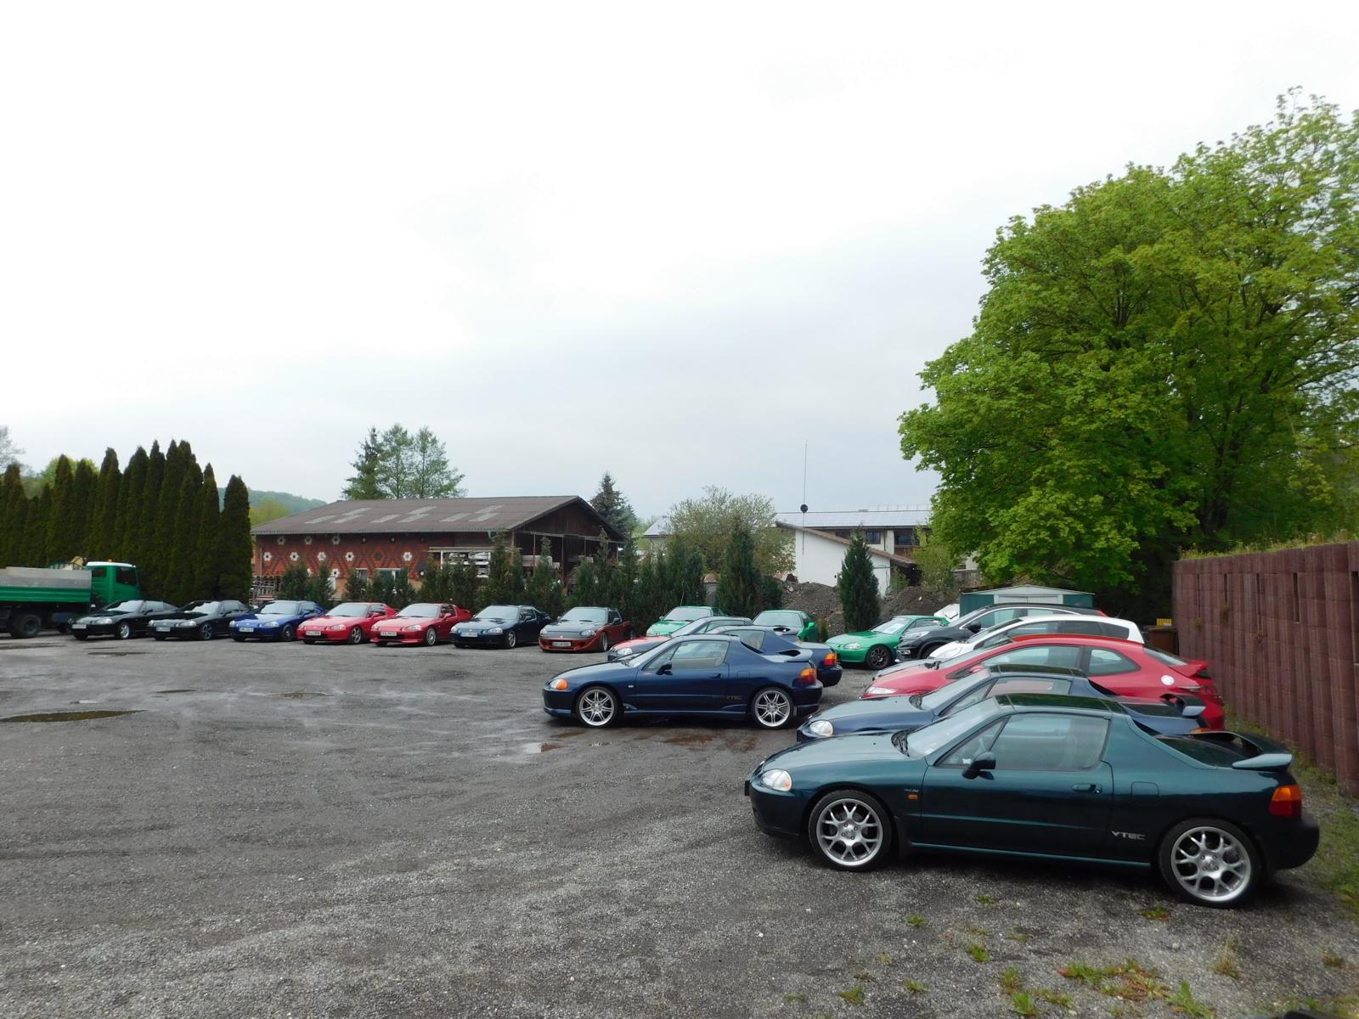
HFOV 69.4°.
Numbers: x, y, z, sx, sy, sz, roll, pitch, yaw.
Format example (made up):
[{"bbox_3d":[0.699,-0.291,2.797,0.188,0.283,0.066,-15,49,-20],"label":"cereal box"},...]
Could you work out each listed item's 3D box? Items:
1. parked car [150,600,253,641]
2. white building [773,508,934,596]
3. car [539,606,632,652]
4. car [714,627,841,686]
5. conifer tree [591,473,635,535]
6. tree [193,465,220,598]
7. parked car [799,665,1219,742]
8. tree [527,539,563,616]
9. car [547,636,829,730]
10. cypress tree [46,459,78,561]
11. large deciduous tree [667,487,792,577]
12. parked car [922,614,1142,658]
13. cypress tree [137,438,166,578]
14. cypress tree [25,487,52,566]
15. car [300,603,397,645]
[{"bbox_3d":[-15.930,3.720,33.000,1.710,1.240,4.000,-1,-4,9],"label":"parked car"},{"bbox_3d":[10.447,2.880,58.196,10.500,6.100,8.000,0,-4,2],"label":"white building"},{"bbox_3d":[-2.502,3.373,27.954,1.710,1.240,4.000,-1,-4,16],"label":"car"},{"bbox_3d":[0.846,2.634,17.114,4.000,1.250,1.710,0,-4,-1],"label":"car"},{"bbox_3d":[-4.407,1.822,64.018,3.800,9.000,3.800,1,-4,-4],"label":"conifer tree"},{"bbox_3d":[-19.518,1.497,40.712,1.140,6.620,1.140,2,-4,-26],"label":"tree"},{"bbox_3d":[3.228,2.209,9.976,4.000,1.260,1.720,2,-4,9],"label":"parked car"},{"bbox_3d":[-4.434,2.641,32.505,1.190,3.280,1.190,0,-4,-8],"label":"tree"},{"bbox_3d":[0.079,2.426,14.230,4.000,1.240,1.710,0,-4,-1],"label":"car"},{"bbox_3d":[-25.807,1.220,40.775,1.628,6.935,1.628,3,-4,-32],"label":"cypress tree"},{"bbox_3d":[2.353,2.019,45.968,5.800,6.300,5.600,0,-4,3],"label":"large deciduous tree"},{"bbox_3d":[6.445,2.714,17.861,4.050,1.530,1.730,1,-4,7],"label":"parked car"},{"bbox_3d":[-20.076,0.970,37.314,1.150,7.200,1.150,3,-5,-28],"label":"cypress tree"},{"bbox_3d":[-28.423,2.019,43.691,1.270,5.960,1.270,2,-4,-33],"label":"cypress tree"},{"bbox_3d":[-10.088,3.554,30.767,1.710,1.260,4.000,-1,-4,17],"label":"car"}]

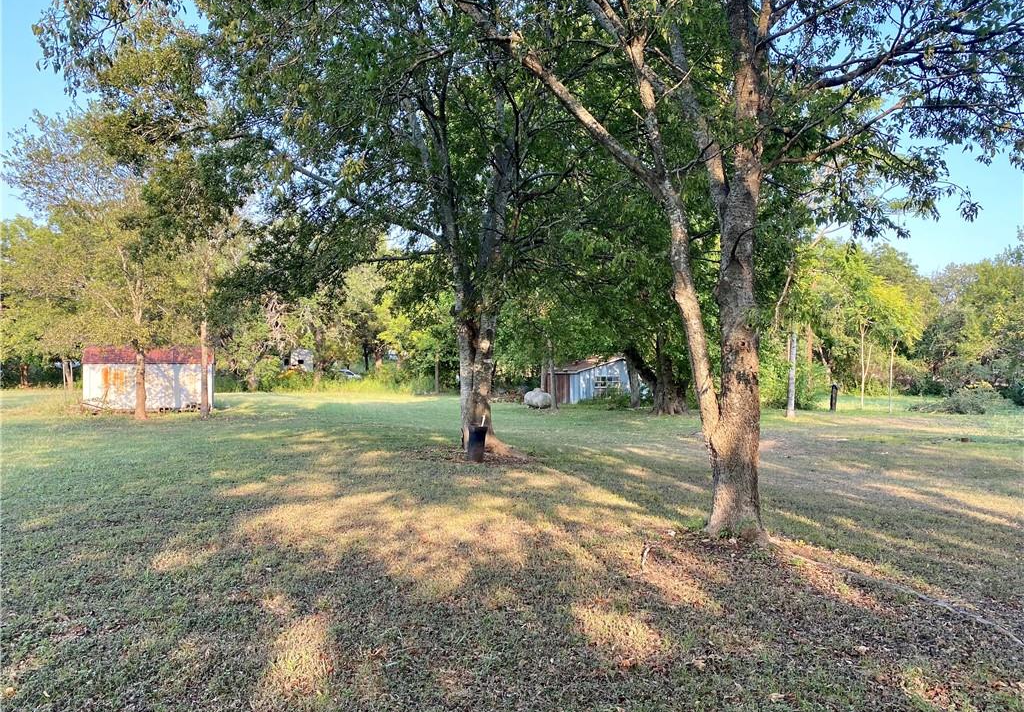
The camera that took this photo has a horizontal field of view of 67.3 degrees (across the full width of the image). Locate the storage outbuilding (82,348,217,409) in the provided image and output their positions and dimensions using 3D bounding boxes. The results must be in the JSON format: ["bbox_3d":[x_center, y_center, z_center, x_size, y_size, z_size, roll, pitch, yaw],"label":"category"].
[{"bbox_3d":[-15.599,0.940,33.292,5.000,2.650,2.800,1,-1,-23],"label":"storage outbuilding"}]

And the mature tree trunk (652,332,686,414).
[{"bbox_3d":[6.144,0.722,30.000,1.260,3.121,1.150,0,-1,0],"label":"mature tree trunk"}]

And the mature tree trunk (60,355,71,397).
[{"bbox_3d":[-25.544,1.230,44.000,0.515,2.403,0.515,0,-1,0],"label":"mature tree trunk"}]

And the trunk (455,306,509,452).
[{"bbox_3d":[-0.587,0.487,15.300,0.983,2.944,0.850,0,-1,0],"label":"trunk"}]

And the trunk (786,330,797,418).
[{"bbox_3d":[9.994,0.661,27.500,0.340,3.147,0.340,0,-1,0],"label":"trunk"}]

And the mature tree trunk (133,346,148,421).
[{"bbox_3d":[-13.042,0.930,27.000,0.506,2.668,0.506,0,-1,0],"label":"mature tree trunk"}]

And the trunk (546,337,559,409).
[{"bbox_3d":[1.764,0.762,33.500,0.444,3.223,0.444,0,-1,0],"label":"trunk"}]

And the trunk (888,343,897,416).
[{"bbox_3d":[15.089,0.892,30.500,0.270,2.855,0.220,0,-1,0],"label":"trunk"}]

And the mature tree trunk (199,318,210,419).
[{"bbox_3d":[-10.995,0.447,27.500,0.386,3.576,0.386,0,-1,0],"label":"mature tree trunk"}]

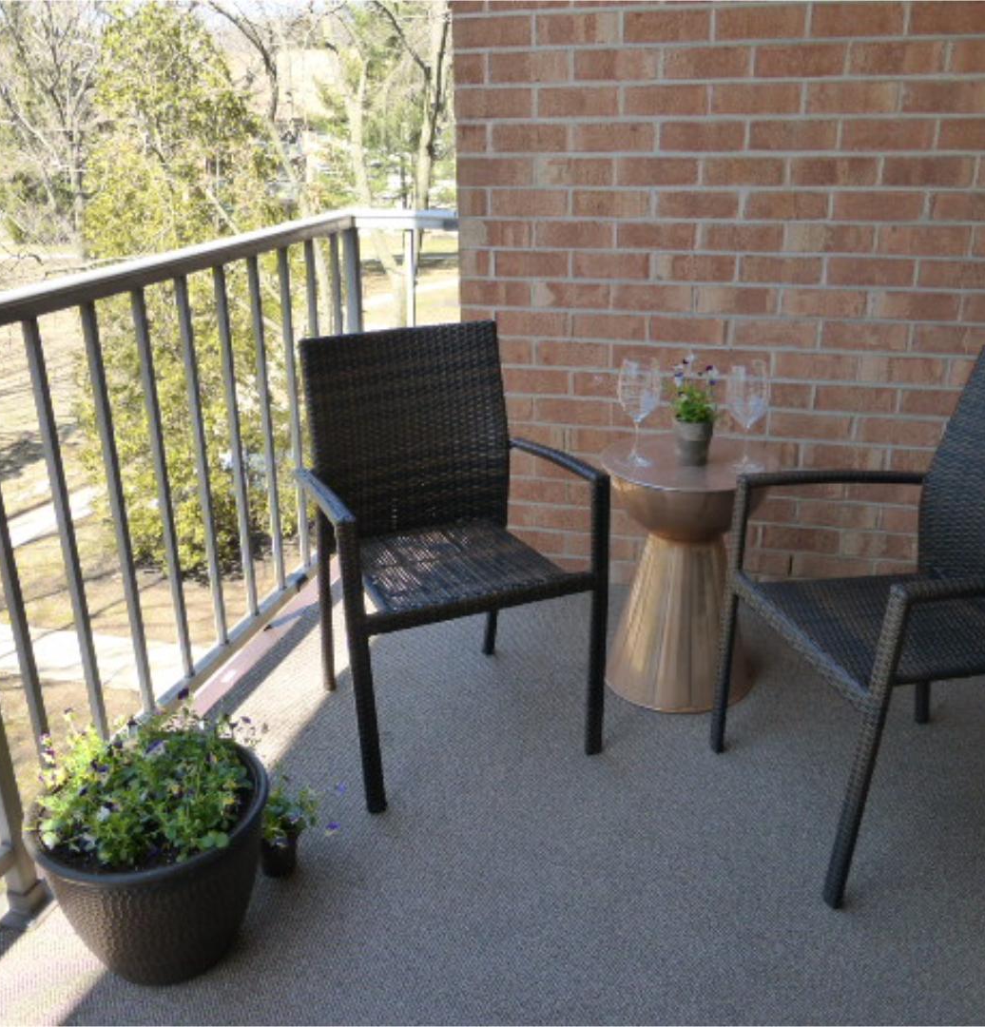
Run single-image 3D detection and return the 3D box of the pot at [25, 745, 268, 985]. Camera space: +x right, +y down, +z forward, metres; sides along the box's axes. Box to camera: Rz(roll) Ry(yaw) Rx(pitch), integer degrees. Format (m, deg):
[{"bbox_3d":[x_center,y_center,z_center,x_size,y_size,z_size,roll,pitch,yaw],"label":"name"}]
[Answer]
[{"bbox_3d":[-0.548,0.588,1.629,0.370,0.271,0.370,-9,23,-21],"label":"pot"}]

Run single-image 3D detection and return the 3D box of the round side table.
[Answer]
[{"bbox_3d":[0.447,0.136,2.372,0.386,0.548,0.386,4,22,11],"label":"round side table"}]

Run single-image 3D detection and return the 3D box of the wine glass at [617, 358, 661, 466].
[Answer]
[{"bbox_3d":[0.336,-0.227,2.231,0.097,0.232,0.097,3,22,8],"label":"wine glass"}]

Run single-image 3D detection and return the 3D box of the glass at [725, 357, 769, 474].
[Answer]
[{"bbox_3d":[0.577,-0.213,2.186,0.097,0.234,0.097,5,22,14],"label":"glass"}]

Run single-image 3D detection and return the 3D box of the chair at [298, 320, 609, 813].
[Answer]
[{"bbox_3d":[-0.109,0.071,2.125,0.550,0.860,0.560,-9,23,-21],"label":"chair"}]

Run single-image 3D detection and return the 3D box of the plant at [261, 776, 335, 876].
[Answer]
[{"bbox_3d":[-0.363,0.556,1.801,0.145,0.200,0.130,-6,22,-13],"label":"plant"}]

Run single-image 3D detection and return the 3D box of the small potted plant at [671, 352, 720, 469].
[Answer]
[{"bbox_3d":[0.461,-0.228,2.220,0.112,0.240,0.105,4,22,11],"label":"small potted plant"}]

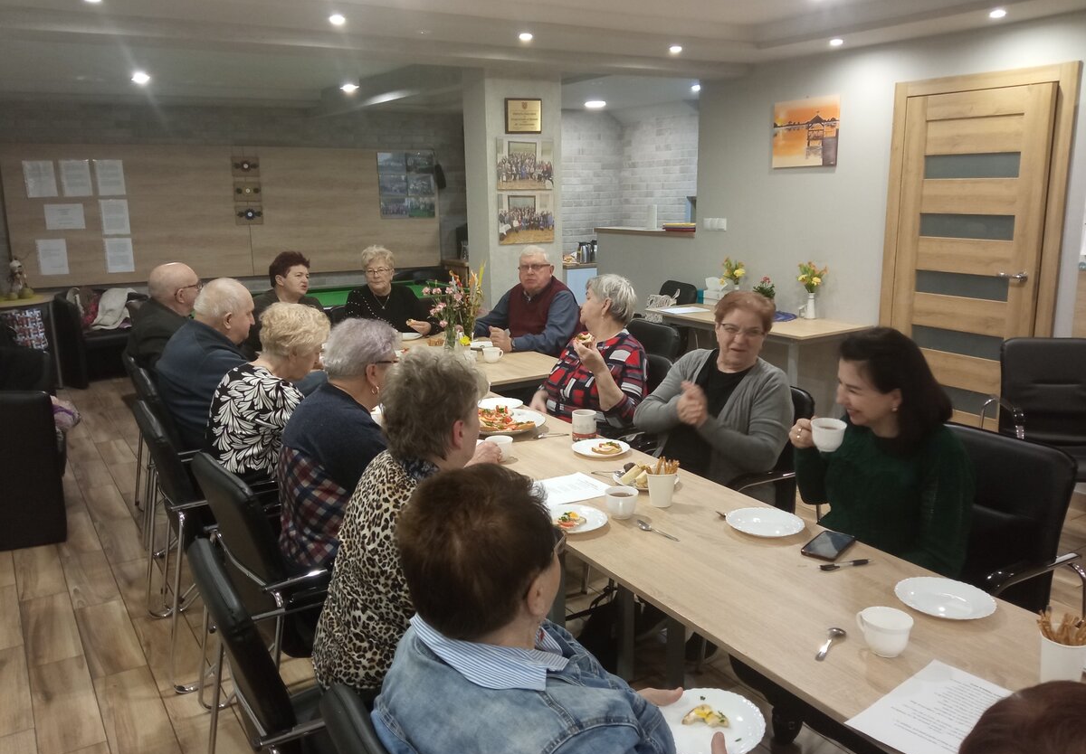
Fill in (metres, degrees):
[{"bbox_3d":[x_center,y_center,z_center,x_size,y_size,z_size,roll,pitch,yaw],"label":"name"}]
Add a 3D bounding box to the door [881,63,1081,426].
[{"bbox_3d":[2.371,-0.567,4.750,0.100,2.140,1.010,-9,15,-32],"label":"door"}]

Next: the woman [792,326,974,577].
[{"bbox_3d":[0.815,0.504,2.154,0.720,1.250,0.560,-8,14,-29],"label":"woman"}]

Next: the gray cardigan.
[{"bbox_3d":[0.590,0.194,2.856,0.460,0.600,0.620,-12,17,-40],"label":"gray cardigan"}]

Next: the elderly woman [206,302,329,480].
[{"bbox_3d":[-0.834,0.329,3.115,0.700,1.220,0.500,-9,15,-32],"label":"elderly woman"}]

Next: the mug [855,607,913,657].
[{"bbox_3d":[0.643,0.483,1.592,0.104,0.066,0.092,-1,12,0],"label":"mug"}]

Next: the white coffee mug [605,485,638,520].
[{"bbox_3d":[0.217,0.347,2.318,0.096,0.067,0.090,-1,13,0],"label":"white coffee mug"}]

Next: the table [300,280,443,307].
[{"bbox_3d":[-1.688,-0.246,6.865,2.420,0.810,1.420,-9,15,-32],"label":"table"}]

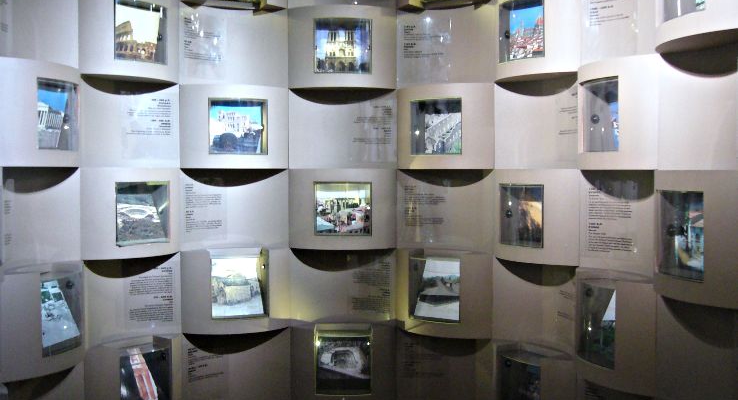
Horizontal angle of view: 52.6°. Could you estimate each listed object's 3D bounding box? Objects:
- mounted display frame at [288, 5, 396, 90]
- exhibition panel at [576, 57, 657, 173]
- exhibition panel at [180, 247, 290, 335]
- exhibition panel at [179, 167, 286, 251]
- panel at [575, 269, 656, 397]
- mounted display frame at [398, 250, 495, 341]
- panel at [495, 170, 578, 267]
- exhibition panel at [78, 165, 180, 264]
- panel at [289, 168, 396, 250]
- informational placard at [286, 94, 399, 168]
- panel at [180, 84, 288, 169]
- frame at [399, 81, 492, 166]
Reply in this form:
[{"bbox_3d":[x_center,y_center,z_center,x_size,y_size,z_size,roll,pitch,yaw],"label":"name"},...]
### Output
[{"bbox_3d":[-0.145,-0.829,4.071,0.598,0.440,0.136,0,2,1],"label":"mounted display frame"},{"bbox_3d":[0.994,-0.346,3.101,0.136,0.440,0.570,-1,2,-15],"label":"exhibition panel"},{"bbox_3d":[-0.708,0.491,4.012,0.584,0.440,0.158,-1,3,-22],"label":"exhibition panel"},{"bbox_3d":[-0.737,0.050,4.087,0.587,0.440,0.110,-1,3,-22],"label":"exhibition panel"},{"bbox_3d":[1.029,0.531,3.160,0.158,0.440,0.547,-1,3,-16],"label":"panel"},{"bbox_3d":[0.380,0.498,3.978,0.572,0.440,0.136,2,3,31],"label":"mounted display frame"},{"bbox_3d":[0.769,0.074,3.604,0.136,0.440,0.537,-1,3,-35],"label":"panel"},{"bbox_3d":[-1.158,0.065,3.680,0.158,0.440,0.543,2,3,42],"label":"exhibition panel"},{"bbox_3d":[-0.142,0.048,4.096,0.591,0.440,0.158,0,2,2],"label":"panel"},{"bbox_3d":[-0.139,-0.394,4.132,0.591,0.440,0.110,0,2,2],"label":"informational placard"},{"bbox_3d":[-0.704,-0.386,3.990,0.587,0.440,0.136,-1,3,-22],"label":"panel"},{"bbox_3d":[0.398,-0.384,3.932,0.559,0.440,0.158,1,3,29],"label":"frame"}]

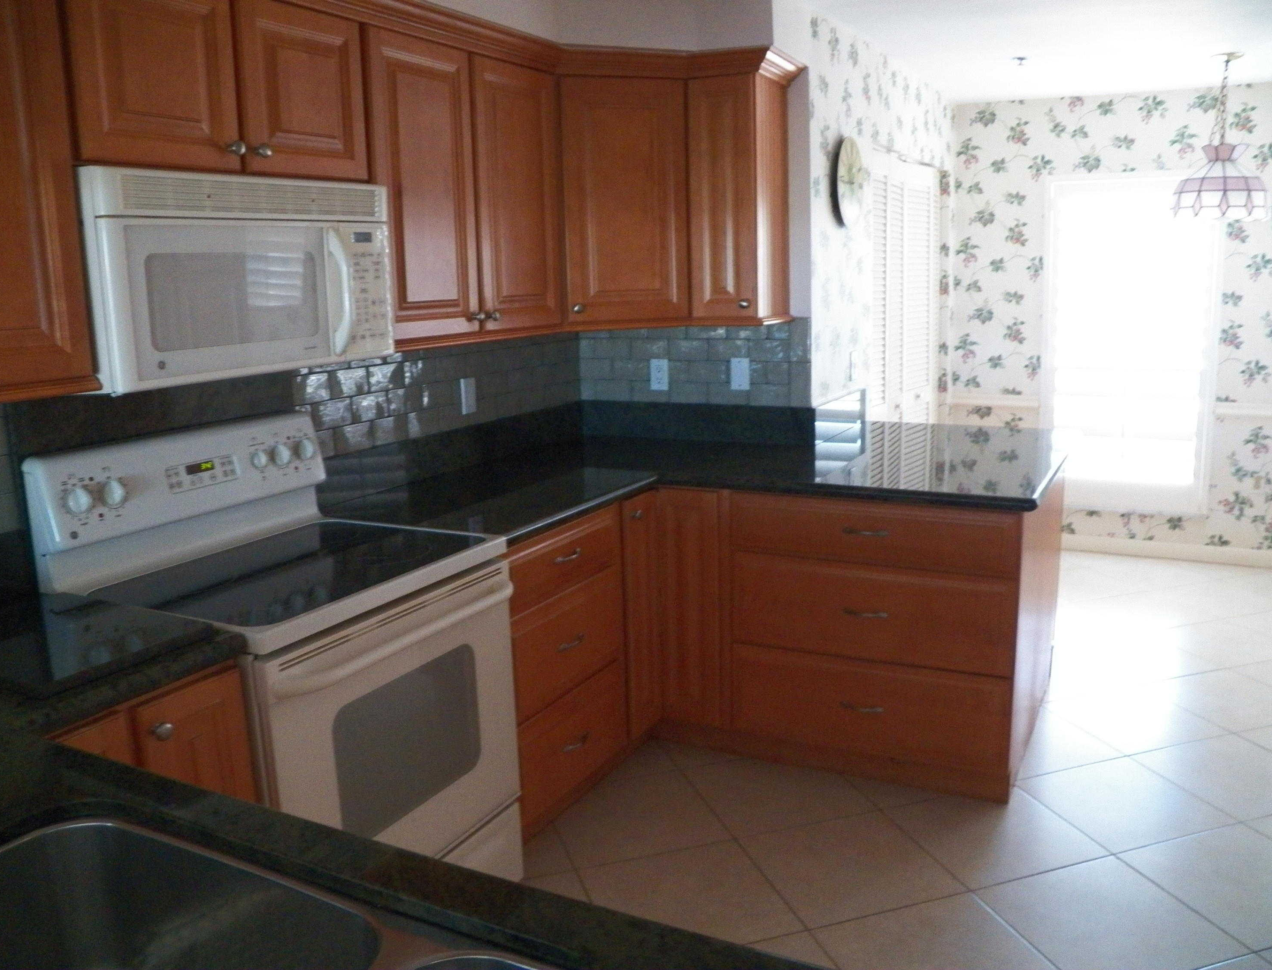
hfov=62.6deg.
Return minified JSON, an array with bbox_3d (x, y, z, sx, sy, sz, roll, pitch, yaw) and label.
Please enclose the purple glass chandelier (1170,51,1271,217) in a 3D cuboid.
[{"bbox_3d":[2.417,-1.426,4.305,0.396,0.649,0.396,4,13,27],"label":"purple glass chandelier"}]

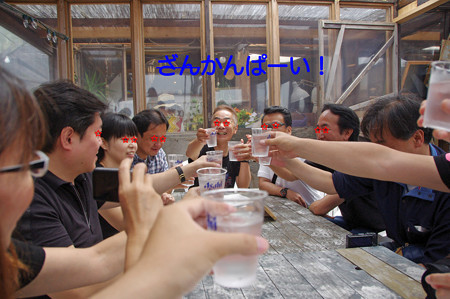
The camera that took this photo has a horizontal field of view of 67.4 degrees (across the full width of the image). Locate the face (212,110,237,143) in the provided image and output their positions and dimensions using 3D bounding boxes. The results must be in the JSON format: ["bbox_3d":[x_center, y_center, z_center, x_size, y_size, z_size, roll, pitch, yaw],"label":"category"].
[{"bbox_3d":[-0.003,-0.151,2.200,0.155,0.215,0.140,-1,3,12],"label":"face"}]

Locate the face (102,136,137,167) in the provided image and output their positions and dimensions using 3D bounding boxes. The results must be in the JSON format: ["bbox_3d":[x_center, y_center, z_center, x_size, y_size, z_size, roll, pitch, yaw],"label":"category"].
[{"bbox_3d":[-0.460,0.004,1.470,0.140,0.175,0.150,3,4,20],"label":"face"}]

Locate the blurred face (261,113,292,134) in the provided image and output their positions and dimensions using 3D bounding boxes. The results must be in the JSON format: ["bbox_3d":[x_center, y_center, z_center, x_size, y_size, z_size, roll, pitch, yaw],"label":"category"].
[{"bbox_3d":[0.317,-0.140,2.140,0.155,0.195,0.140,1,6,38],"label":"blurred face"}]

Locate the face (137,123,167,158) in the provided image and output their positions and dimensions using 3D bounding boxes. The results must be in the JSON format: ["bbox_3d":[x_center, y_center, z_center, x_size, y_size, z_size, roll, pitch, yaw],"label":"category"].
[{"bbox_3d":[-0.373,-0.045,1.700,0.140,0.195,0.155,20,16,37],"label":"face"}]

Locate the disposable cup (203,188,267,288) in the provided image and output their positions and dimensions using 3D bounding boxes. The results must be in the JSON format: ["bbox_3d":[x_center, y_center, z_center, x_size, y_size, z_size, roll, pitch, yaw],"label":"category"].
[{"bbox_3d":[0.014,0.112,0.427,0.083,0.110,0.083,-1,2,0],"label":"disposable cup"}]

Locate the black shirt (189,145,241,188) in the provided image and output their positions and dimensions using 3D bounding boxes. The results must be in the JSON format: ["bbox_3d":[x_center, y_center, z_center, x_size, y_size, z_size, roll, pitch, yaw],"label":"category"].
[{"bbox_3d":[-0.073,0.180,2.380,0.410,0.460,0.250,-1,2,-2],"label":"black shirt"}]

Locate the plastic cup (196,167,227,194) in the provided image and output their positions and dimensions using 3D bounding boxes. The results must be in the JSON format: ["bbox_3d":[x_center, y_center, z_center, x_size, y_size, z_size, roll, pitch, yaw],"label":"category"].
[{"bbox_3d":[-0.035,0.116,0.931,0.083,0.110,0.083,0,5,0],"label":"plastic cup"}]

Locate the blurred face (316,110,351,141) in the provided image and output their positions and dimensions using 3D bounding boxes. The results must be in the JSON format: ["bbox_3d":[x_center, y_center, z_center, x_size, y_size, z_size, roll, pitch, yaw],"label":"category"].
[{"bbox_3d":[0.522,-0.089,1.630,0.140,0.200,0.155,-6,4,-24],"label":"blurred face"}]

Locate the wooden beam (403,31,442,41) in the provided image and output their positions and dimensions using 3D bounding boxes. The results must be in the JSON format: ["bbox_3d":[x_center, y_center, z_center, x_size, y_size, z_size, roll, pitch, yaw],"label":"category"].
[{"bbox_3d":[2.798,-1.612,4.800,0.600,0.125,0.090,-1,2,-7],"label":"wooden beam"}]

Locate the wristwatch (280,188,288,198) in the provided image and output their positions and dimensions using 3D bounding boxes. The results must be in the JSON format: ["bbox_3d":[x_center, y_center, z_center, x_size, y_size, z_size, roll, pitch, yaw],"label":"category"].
[{"bbox_3d":[0.364,0.269,2.060,0.045,0.056,0.040,42,-12,-35],"label":"wristwatch"}]

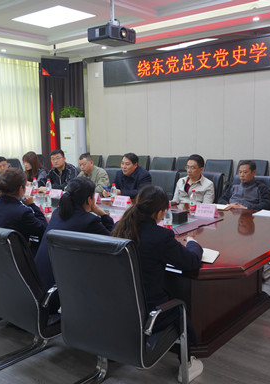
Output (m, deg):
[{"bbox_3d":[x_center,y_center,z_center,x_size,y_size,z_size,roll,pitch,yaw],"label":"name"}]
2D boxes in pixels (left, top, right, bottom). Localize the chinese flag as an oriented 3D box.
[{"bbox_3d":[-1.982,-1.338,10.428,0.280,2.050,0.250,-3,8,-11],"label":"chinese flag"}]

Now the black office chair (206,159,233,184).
[{"bbox_3d":[1.324,-0.022,7.319,0.570,1.000,0.630,6,11,40],"label":"black office chair"}]

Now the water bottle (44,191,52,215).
[{"bbox_3d":[-0.816,0.117,4.043,0.066,0.235,0.066,-1,8,0],"label":"water bottle"}]

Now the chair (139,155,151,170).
[{"bbox_3d":[-0.040,-0.189,8.654,0.600,1.011,0.680,5,10,39],"label":"chair"}]

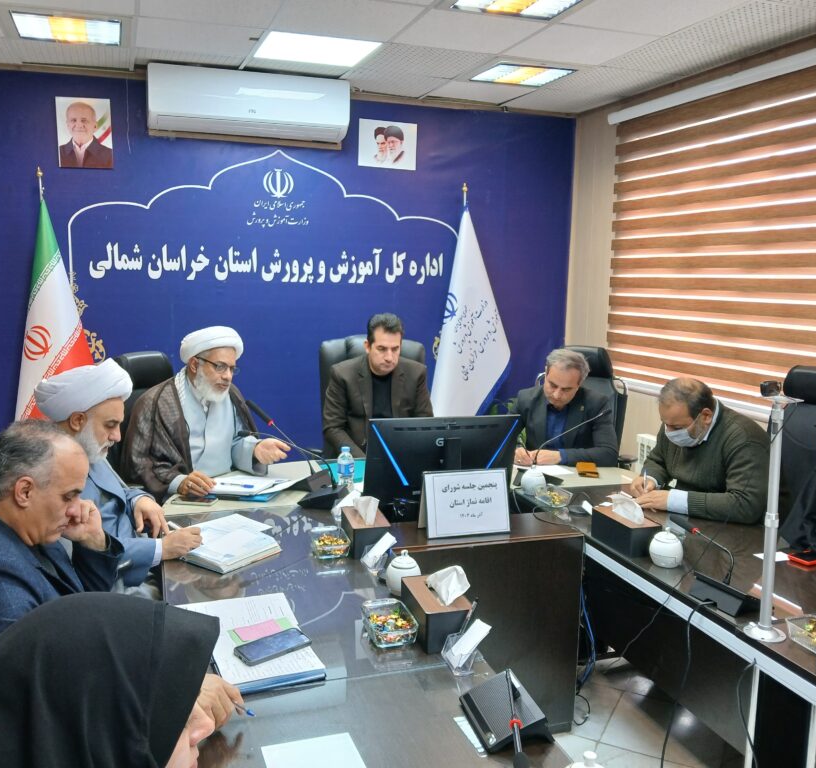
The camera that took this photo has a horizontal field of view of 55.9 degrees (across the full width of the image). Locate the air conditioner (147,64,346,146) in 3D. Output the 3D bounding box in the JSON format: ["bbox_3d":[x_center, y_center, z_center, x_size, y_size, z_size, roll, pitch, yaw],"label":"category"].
[{"bbox_3d":[-0.944,-1.707,4.702,1.190,0.350,0.250,-3,9,-20],"label":"air conditioner"}]

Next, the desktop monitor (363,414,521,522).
[{"bbox_3d":[0.118,0.302,2.758,0.555,0.390,0.200,-3,9,-20],"label":"desktop monitor"}]

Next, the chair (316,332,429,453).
[{"bbox_3d":[-0.182,0.394,4.060,0.670,1.280,0.700,-3,9,-20],"label":"chair"}]

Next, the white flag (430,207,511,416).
[{"bbox_3d":[0.448,-0.357,5.505,0.510,1.760,0.290,-3,9,-20],"label":"white flag"}]

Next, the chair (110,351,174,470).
[{"bbox_3d":[-1.233,0.506,3.756,0.640,1.260,0.660,-6,10,-34],"label":"chair"}]

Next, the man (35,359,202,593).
[{"bbox_3d":[-0.916,0.629,2.502,0.780,1.390,0.580,-1,9,-7],"label":"man"}]

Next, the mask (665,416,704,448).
[{"bbox_3d":[1.097,0.196,3.050,0.090,0.105,0.135,-42,27,-20],"label":"mask"}]

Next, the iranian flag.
[{"bbox_3d":[-2.098,-0.205,4.575,0.480,1.740,0.290,-3,9,-20],"label":"iranian flag"}]

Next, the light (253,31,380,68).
[{"bbox_3d":[-0.503,-1.820,4.181,0.580,0.050,0.540,-3,9,-20],"label":"light"}]

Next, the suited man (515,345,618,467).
[{"bbox_3d":[0.815,0.465,4.009,0.560,1.280,0.740,3,9,19],"label":"suited man"}]

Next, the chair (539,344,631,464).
[{"bbox_3d":[0.879,0.439,3.933,0.640,1.240,0.660,3,9,16],"label":"chair"}]

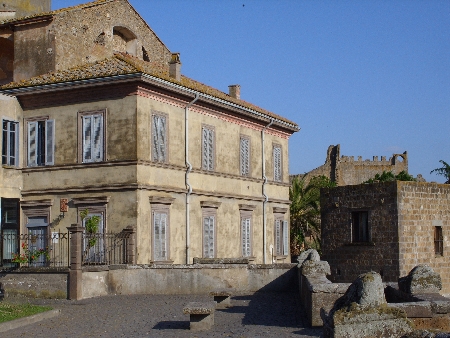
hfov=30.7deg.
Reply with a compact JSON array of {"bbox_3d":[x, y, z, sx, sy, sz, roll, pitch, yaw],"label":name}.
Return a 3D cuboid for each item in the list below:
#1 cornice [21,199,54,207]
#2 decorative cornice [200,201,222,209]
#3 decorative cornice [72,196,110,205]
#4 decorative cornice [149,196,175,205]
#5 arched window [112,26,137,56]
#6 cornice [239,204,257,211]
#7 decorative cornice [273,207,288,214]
[{"bbox_3d":[-7.821,1.421,34.095,1.580,0.245,0.200,-3,-6,27],"label":"cornice"},{"bbox_3d":[-0.609,1.639,37.350,0.200,0.245,1.680,-3,-6,27],"label":"decorative cornice"},{"bbox_3d":[-5.359,1.254,32.865,1.730,0.245,0.200,-3,-6,27],"label":"decorative cornice"},{"bbox_3d":[-2.536,1.293,33.537,0.200,0.245,1.700,-3,-6,27],"label":"decorative cornice"},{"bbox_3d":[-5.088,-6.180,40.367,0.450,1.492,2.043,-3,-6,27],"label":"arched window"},{"bbox_3d":[1.140,1.945,40.810,0.200,0.245,1.640,-3,-6,27],"label":"cornice"},{"bbox_3d":[3.035,2.270,44.559,0.200,0.245,1.600,-3,-6,27],"label":"decorative cornice"}]

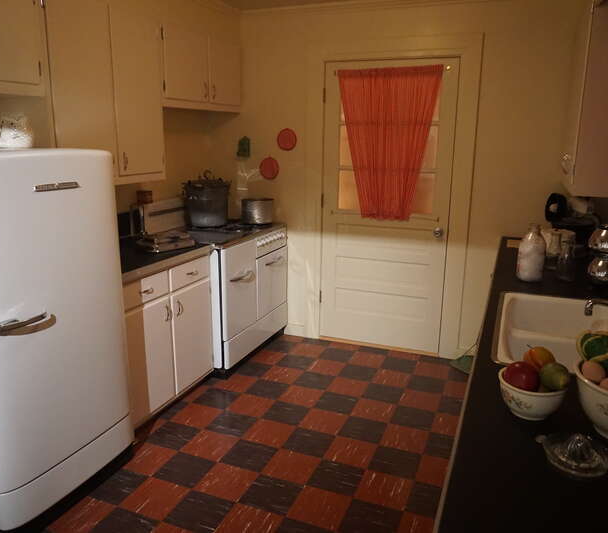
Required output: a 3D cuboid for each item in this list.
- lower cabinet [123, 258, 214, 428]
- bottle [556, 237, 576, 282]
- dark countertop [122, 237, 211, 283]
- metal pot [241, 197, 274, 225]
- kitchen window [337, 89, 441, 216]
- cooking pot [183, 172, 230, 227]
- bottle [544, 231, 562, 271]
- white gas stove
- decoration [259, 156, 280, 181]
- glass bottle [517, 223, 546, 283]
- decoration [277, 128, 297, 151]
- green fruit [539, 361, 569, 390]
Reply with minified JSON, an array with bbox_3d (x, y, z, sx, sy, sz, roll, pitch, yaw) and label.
[{"bbox_3d":[-0.997,0.389,3.046,0.620,0.860,0.750,6,15,21],"label":"lower cabinet"},{"bbox_3d":[1.217,-0.032,2.458,0.074,0.198,0.074,6,14,21],"label":"bottle"},{"bbox_3d":[-0.984,-0.052,2.933,0.650,0.055,0.750,6,15,21],"label":"dark countertop"},{"bbox_3d":[-0.341,-0.417,4.023,0.235,0.165,0.235,1,13,0],"label":"metal pot"},{"bbox_3d":[0.567,-0.797,3.675,0.690,0.860,0.050,6,15,21],"label":"kitchen window"},{"bbox_3d":[-0.670,-0.474,3.739,0.290,0.370,0.300,0,14,0],"label":"cooking pot"},{"bbox_3d":[1.262,-0.079,2.689,0.072,0.188,0.072,6,14,21],"label":"bottle"},{"bbox_3d":[-0.596,0.167,3.796,0.660,0.920,0.960,6,15,21],"label":"white gas stove"},{"bbox_3d":[-0.269,-0.758,4.131,0.167,0.172,0.017,6,14,21],"label":"decoration"},{"bbox_3d":[1.057,-0.065,2.466,0.113,0.256,0.113,6,14,21],"label":"glass bottle"},{"bbox_3d":[-0.125,-0.927,3.899,0.157,0.159,0.015,6,14,19],"label":"decoration"},{"bbox_3d":[0.573,0.252,1.219,0.067,0.062,0.068,8,15,26],"label":"green fruit"}]

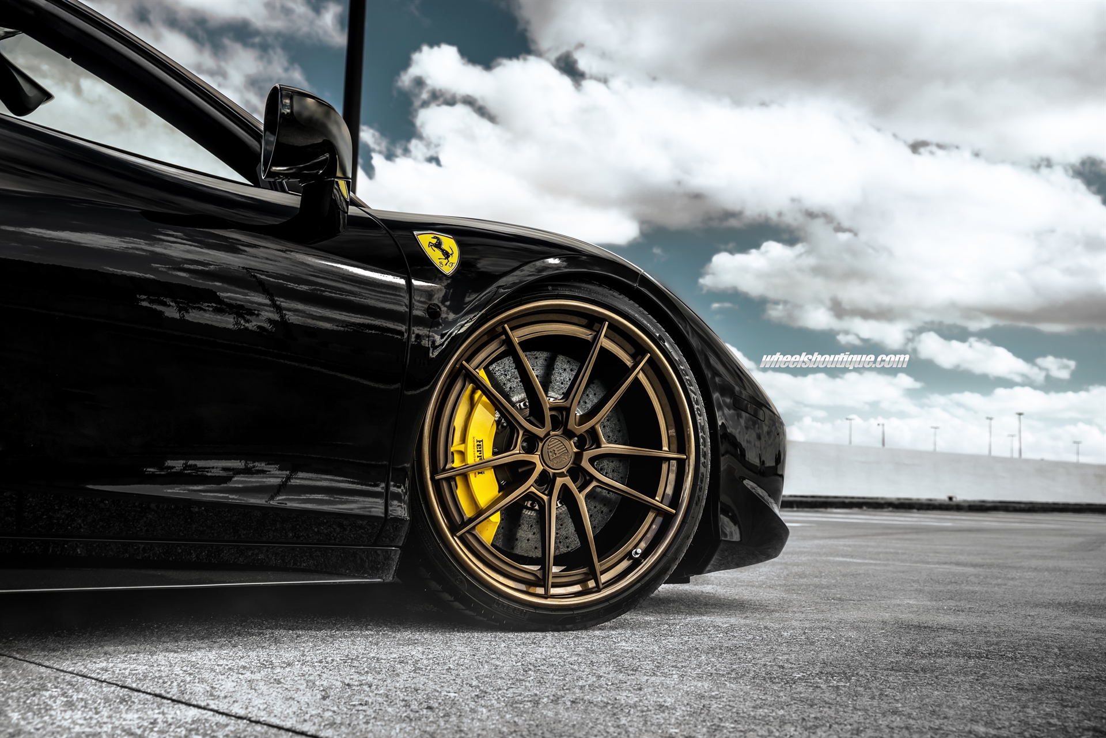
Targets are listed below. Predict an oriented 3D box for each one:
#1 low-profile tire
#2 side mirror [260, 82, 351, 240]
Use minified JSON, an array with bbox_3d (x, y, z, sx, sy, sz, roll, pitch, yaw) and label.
[{"bbox_3d":[-0.031,0.163,2.384,0.680,0.678,0.255,4,-6,-27],"label":"low-profile tire"},{"bbox_3d":[-0.426,-0.351,2.116,0.155,0.255,0.220,4,-6,-27],"label":"side mirror"}]

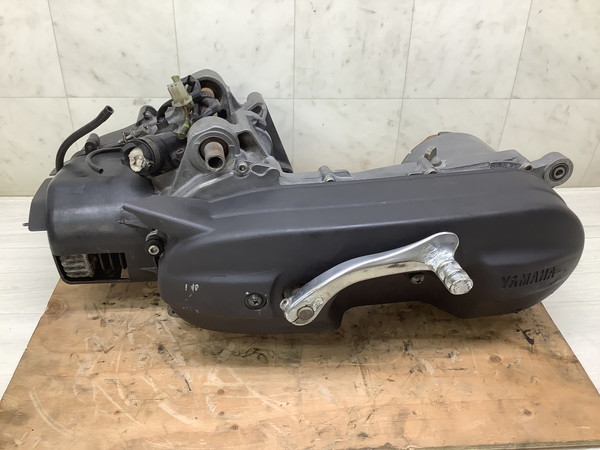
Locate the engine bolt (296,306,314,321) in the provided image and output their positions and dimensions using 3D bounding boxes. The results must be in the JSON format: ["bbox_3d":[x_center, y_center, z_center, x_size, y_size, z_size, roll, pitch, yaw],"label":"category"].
[{"bbox_3d":[0.004,0.074,0.463,0.015,0.015,0.008,-3,31,-7],"label":"engine bolt"}]

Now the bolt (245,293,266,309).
[{"bbox_3d":[-0.040,0.066,0.480,0.019,0.019,0.006,-3,31,-7],"label":"bolt"}]

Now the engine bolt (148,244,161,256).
[{"bbox_3d":[-0.132,0.022,0.487,0.010,0.010,0.007,-3,31,-7],"label":"engine bolt"}]

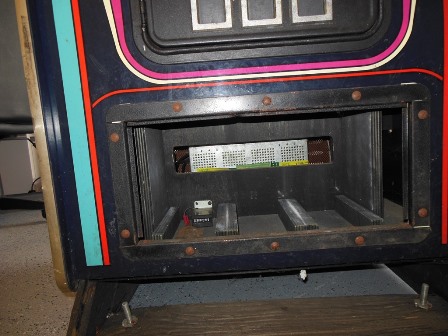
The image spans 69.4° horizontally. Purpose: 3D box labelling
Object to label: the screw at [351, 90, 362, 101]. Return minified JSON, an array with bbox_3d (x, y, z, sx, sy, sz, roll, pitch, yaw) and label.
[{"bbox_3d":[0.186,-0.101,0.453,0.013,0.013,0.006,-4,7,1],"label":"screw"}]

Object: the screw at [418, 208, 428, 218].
[{"bbox_3d":[0.291,0.066,0.472,0.013,0.013,0.006,-4,7,1],"label":"screw"}]

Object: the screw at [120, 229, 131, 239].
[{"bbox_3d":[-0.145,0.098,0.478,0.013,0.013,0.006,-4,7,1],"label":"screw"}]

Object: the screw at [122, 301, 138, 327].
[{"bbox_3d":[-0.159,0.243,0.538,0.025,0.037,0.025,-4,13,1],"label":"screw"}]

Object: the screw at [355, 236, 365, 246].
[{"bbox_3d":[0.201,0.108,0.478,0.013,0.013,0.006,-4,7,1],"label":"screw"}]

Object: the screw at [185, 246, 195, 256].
[{"bbox_3d":[-0.050,0.124,0.481,0.013,0.013,0.006,-4,7,1],"label":"screw"}]

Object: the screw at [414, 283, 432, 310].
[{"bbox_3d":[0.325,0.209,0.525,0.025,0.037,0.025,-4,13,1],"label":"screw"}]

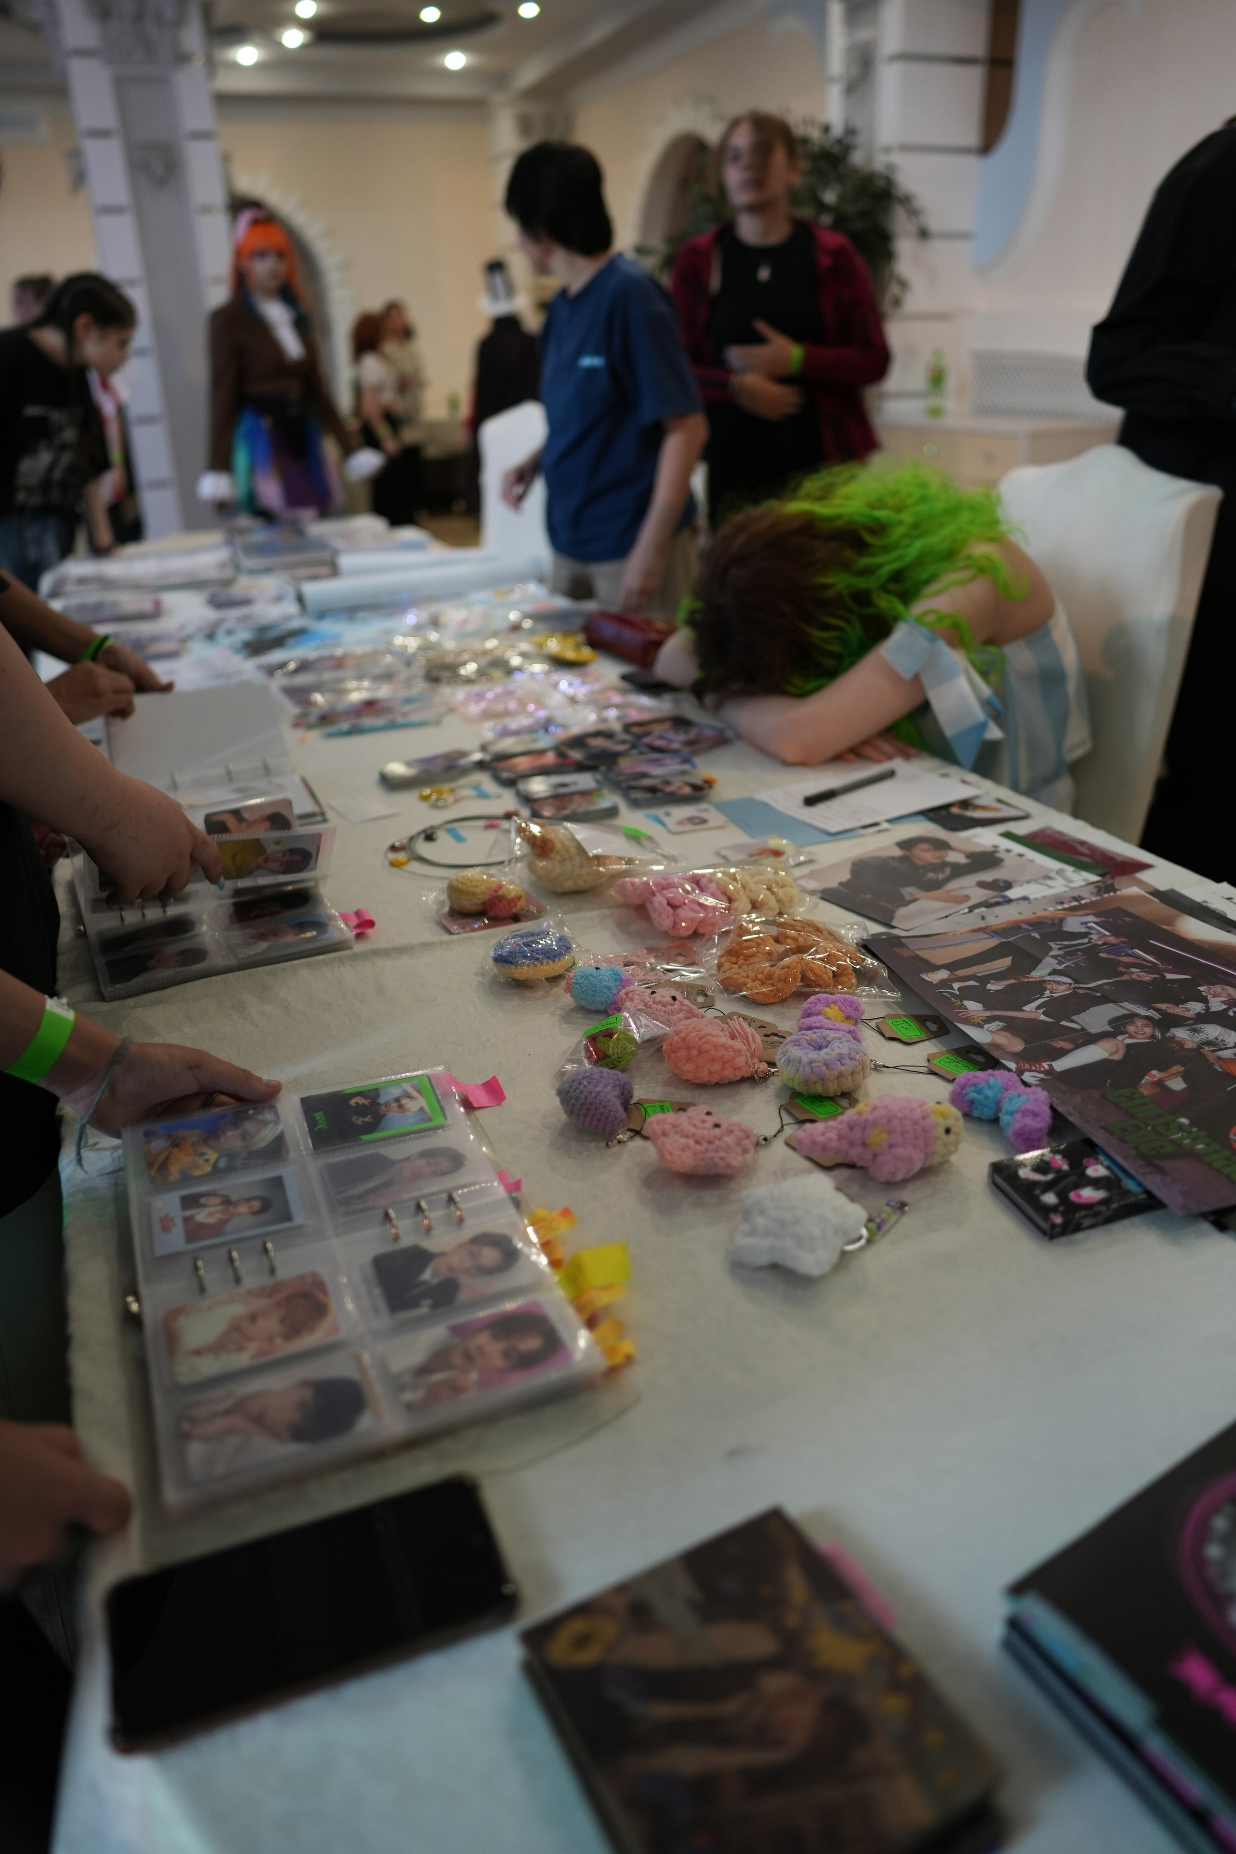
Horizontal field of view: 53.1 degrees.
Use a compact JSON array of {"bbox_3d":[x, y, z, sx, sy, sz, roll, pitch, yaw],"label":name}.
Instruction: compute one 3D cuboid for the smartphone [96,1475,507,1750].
[{"bbox_3d":[-0.133,0.288,0.531,0.162,0.010,0.077,-10,26,-18],"label":"smartphone"}]

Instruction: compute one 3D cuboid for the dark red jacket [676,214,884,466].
[{"bbox_3d":[0.386,-1.394,2.966,0.510,0.530,0.310,5,25,13],"label":"dark red jacket"}]

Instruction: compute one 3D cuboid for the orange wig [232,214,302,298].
[{"bbox_3d":[-1.170,-2.221,4.106,0.230,0.255,0.250,-7,25,-13],"label":"orange wig"}]

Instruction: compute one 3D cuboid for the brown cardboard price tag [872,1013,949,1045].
[{"bbox_3d":[0.221,0.074,0.925,0.050,0.003,0.043,-9,26,-14],"label":"brown cardboard price tag"}]

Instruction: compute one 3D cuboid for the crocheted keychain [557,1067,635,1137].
[{"bbox_3d":[-0.015,0.122,0.853,0.053,0.039,0.056,-1,24,0],"label":"crocheted keychain"}]

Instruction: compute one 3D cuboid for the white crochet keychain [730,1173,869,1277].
[{"bbox_3d":[0.110,0.183,0.753,0.084,0.034,0.076,-2,25,0],"label":"white crochet keychain"}]

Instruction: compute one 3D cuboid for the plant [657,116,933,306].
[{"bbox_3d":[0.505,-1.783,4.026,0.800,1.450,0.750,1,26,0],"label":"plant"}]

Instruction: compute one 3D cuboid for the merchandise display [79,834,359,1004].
[{"bbox_3d":[-0.397,-0.029,1.189,0.210,0.040,0.315,-12,26,-22],"label":"merchandise display"}]

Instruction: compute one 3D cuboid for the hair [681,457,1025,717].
[{"bbox_3d":[0.299,-0.454,1.666,0.450,0.310,0.280,-10,28,-21],"label":"hair"}]

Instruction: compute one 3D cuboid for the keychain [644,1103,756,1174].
[{"bbox_3d":[0.055,0.141,0.819,0.072,0.030,0.063,-5,25,-9],"label":"keychain"}]

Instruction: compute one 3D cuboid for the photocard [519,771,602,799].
[{"bbox_3d":[-0.072,-0.178,1.551,0.092,0.004,0.066,-8,26,-13],"label":"photocard"}]

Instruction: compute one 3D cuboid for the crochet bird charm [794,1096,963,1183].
[{"bbox_3d":[0.171,0.139,0.812,0.112,0.048,0.057,2,26,2],"label":"crochet bird charm"}]

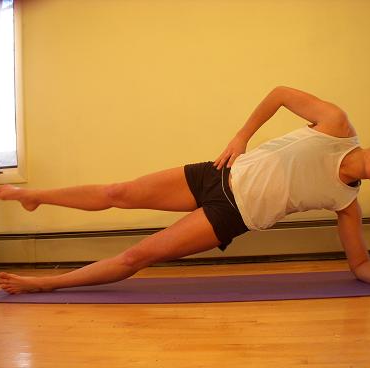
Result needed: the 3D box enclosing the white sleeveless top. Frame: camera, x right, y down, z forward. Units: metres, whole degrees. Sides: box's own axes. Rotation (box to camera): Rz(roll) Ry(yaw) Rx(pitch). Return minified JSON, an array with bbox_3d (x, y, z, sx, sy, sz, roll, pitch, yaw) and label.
[{"bbox_3d":[0.429,-0.023,2.090,0.490,0.335,0.240,-15,6,10],"label":"white sleeveless top"}]

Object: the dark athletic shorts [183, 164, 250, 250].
[{"bbox_3d":[0.135,0.082,2.140,0.215,0.350,0.240,-17,2,9],"label":"dark athletic shorts"}]

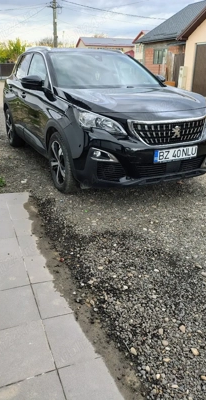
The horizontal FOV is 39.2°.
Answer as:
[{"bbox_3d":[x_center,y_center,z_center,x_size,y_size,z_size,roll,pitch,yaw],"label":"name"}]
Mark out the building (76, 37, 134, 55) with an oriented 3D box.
[{"bbox_3d":[1.075,-23.839,48.908,10.000,6.140,5.750,-8,25,-18],"label":"building"}]

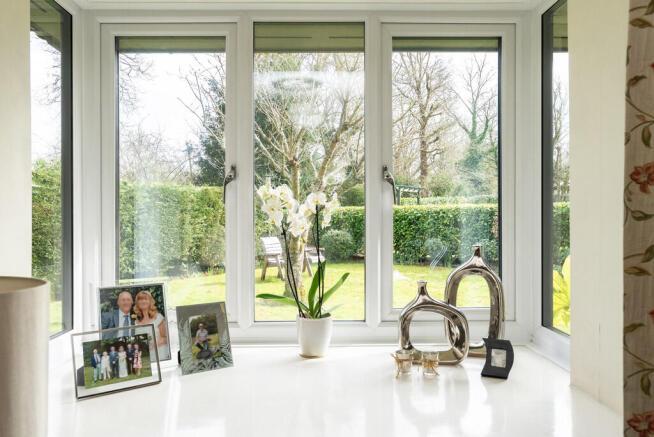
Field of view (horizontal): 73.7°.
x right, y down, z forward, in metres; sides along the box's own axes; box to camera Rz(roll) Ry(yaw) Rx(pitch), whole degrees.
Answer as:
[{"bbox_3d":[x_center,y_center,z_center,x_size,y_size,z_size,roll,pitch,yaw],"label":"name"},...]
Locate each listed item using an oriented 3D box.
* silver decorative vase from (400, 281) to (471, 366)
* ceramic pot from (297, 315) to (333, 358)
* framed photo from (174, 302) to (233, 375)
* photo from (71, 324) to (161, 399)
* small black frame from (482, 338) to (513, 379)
[{"bbox_3d":[0.370,0.355,1.515,0.235,0.280,0.080,0,0,4],"label":"silver decorative vase"},{"bbox_3d":[-0.044,0.428,1.590,0.131,0.134,0.131,0,0,0],"label":"ceramic pot"},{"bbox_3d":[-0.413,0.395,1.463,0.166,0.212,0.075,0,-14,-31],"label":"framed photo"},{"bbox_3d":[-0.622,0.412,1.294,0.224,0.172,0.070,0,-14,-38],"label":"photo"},{"bbox_3d":[0.535,0.438,1.380,0.085,0.113,0.055,0,0,31],"label":"small black frame"}]

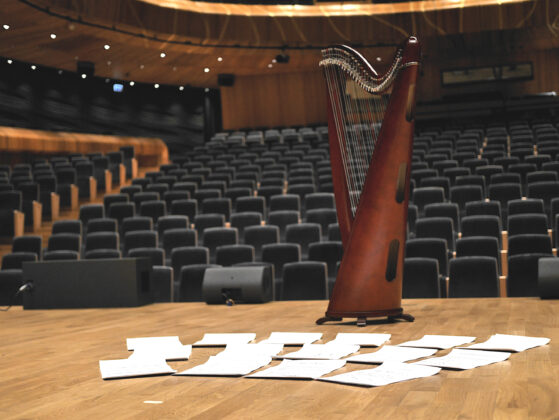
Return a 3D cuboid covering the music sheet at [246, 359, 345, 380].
[{"bbox_3d":[0.057,0.483,2.447,0.214,0.016,0.303,-2,-2,22],"label":"music sheet"}]

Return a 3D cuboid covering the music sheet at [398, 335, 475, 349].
[{"bbox_3d":[0.744,0.636,3.867,0.279,0.020,0.369,-4,-4,35],"label":"music sheet"}]

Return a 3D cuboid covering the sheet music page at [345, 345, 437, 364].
[{"bbox_3d":[0.380,0.488,2.721,0.214,0.016,0.303,-3,-3,33],"label":"sheet music page"}]

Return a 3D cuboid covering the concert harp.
[{"bbox_3d":[0.593,-0.206,5.131,0.520,1.850,0.920,0,-4,-36],"label":"concert harp"}]

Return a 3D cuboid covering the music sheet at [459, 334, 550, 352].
[{"bbox_3d":[0.823,0.487,2.928,0.214,0.016,0.303,-3,-3,39],"label":"music sheet"}]

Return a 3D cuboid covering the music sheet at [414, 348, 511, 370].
[{"bbox_3d":[0.736,0.606,3.270,0.279,0.020,0.369,-4,-4,41],"label":"music sheet"}]

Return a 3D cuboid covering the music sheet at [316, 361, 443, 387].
[{"bbox_3d":[0.370,0.602,2.939,0.369,0.020,0.279,1,-4,-45],"label":"music sheet"}]

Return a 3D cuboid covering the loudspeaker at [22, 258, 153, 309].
[{"bbox_3d":[-1.831,0.710,7.824,1.134,0.450,0.450,-3,-3,14],"label":"loudspeaker"}]

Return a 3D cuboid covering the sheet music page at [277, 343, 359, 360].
[{"bbox_3d":[0.182,0.643,3.632,0.279,0.020,0.369,-3,-3,20],"label":"sheet music page"}]

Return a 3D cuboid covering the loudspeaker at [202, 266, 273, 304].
[{"bbox_3d":[-0.369,0.704,7.672,0.600,0.350,0.380,-3,-3,17],"label":"loudspeaker"}]

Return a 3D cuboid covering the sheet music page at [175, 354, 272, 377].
[{"bbox_3d":[-0.169,0.492,2.538,0.214,0.016,0.303,-2,-2,16],"label":"sheet music page"}]

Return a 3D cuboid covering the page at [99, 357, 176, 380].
[{"bbox_3d":[-0.452,0.498,2.553,0.214,0.016,0.303,-1,-2,-14],"label":"page"}]

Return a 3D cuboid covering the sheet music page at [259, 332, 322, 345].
[{"bbox_3d":[0.035,0.515,3.227,0.214,0.016,0.303,-2,-2,15],"label":"sheet music page"}]

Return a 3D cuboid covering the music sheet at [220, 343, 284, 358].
[{"bbox_3d":[-0.107,0.504,2.870,0.214,0.016,0.303,-1,-2,7],"label":"music sheet"}]

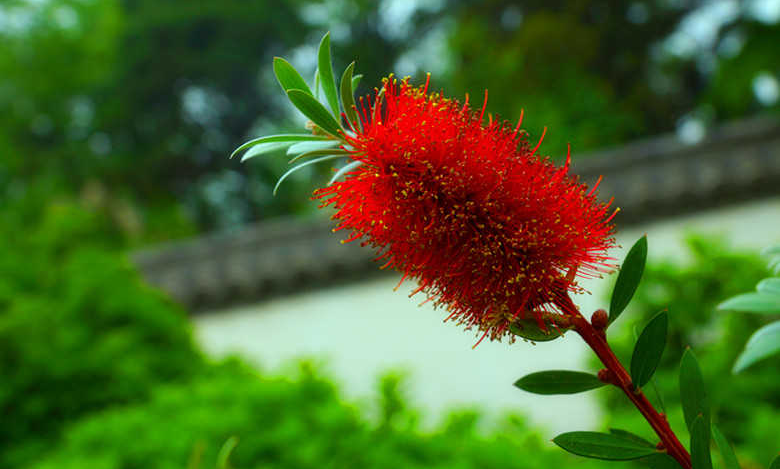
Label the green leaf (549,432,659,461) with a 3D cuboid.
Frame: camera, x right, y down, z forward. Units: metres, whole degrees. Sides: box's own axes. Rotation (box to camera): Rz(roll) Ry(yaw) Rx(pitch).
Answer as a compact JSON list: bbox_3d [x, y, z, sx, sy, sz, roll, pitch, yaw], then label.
[{"bbox_3d":[0.080,0.077,0.357,0.042,0.010,0.004,6,-31,-8],"label":"green leaf"}]

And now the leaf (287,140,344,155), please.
[{"bbox_3d":[-0.029,-0.034,0.371,0.026,0.006,0.004,-10,-38,32],"label":"leaf"}]

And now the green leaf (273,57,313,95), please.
[{"bbox_3d":[-0.030,-0.052,0.363,0.006,0.038,0.004,-40,-3,-13],"label":"green leaf"}]

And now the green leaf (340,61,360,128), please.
[{"bbox_3d":[-0.014,-0.050,0.357,0.006,0.026,0.005,-14,15,-30],"label":"green leaf"}]

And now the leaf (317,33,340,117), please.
[{"bbox_3d":[-0.022,-0.058,0.363,0.006,0.035,0.004,-6,-4,-27],"label":"leaf"}]

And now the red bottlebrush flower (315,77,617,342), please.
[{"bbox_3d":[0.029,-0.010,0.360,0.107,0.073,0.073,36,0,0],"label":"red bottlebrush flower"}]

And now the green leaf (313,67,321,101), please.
[{"bbox_3d":[-0.026,-0.053,0.372,0.004,0.030,0.006,-34,-36,24],"label":"green leaf"}]

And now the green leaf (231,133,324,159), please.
[{"bbox_3d":[-0.039,-0.034,0.358,0.039,0.005,0.006,-10,36,-4],"label":"green leaf"}]

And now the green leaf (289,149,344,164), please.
[{"bbox_3d":[-0.026,-0.029,0.355,0.028,0.004,0.006,-15,42,-41],"label":"green leaf"}]

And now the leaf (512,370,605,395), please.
[{"bbox_3d":[0.063,0.054,0.357,0.036,0.009,0.004,-1,-24,-10],"label":"leaf"}]

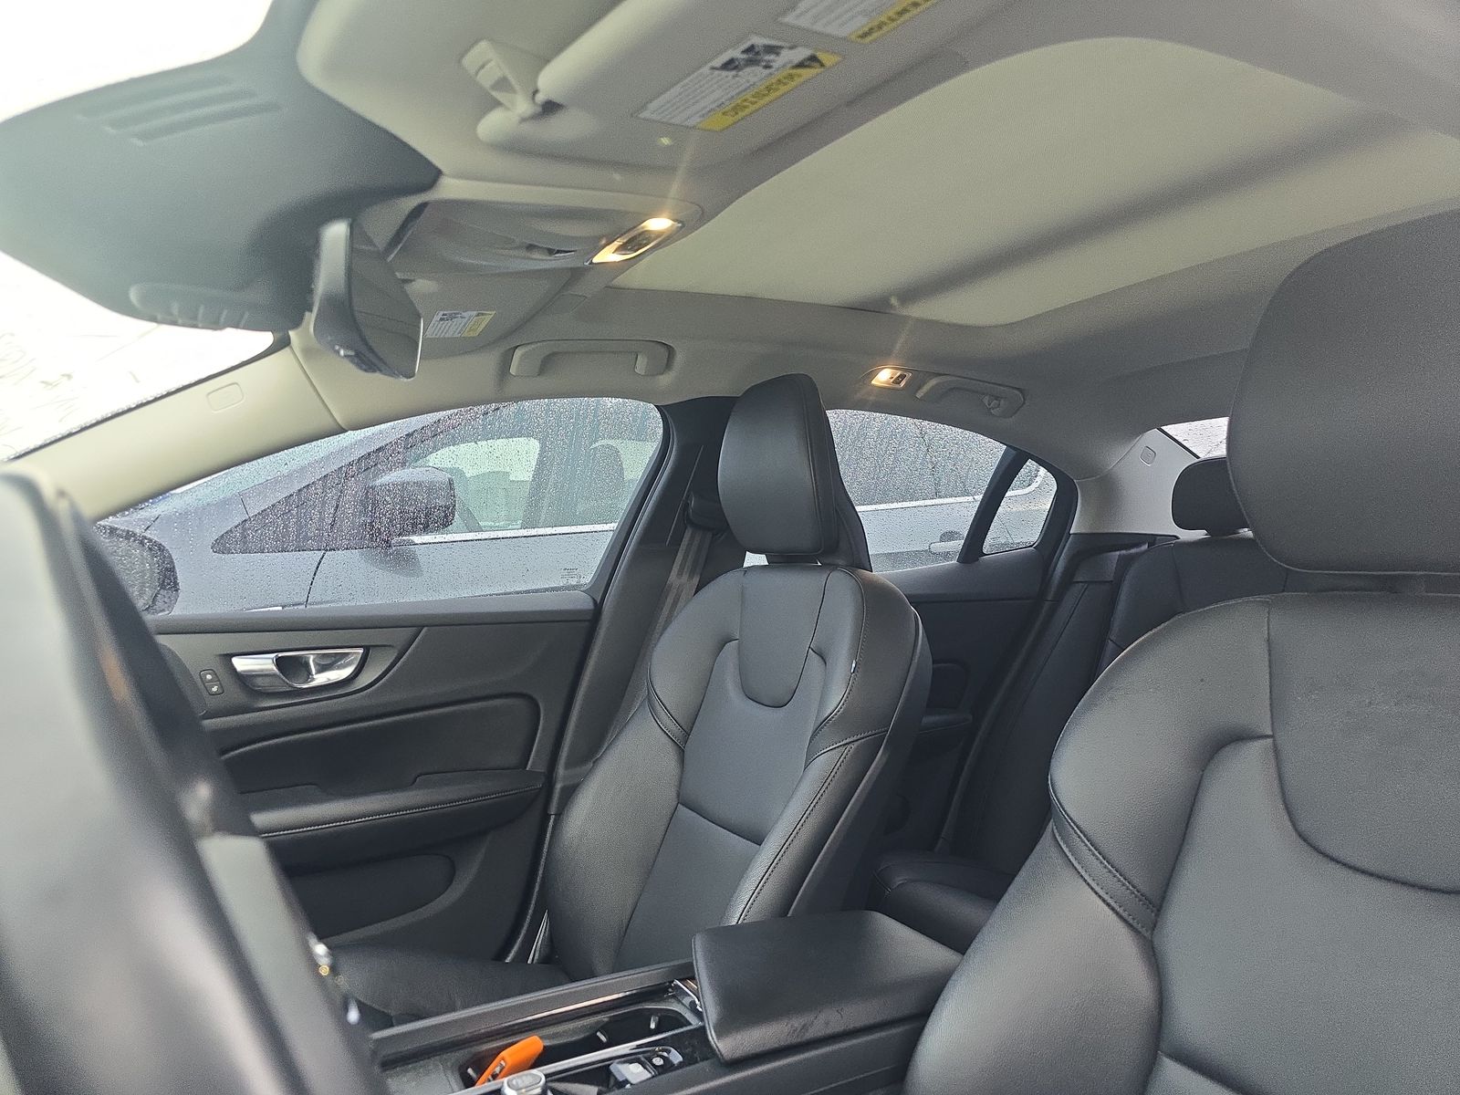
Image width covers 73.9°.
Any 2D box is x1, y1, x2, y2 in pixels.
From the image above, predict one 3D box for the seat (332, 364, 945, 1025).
[{"bbox_3d":[-0.190,0.300,1.090,0.830,1.030,0.540,0,0,-29],"label":"seat"}]

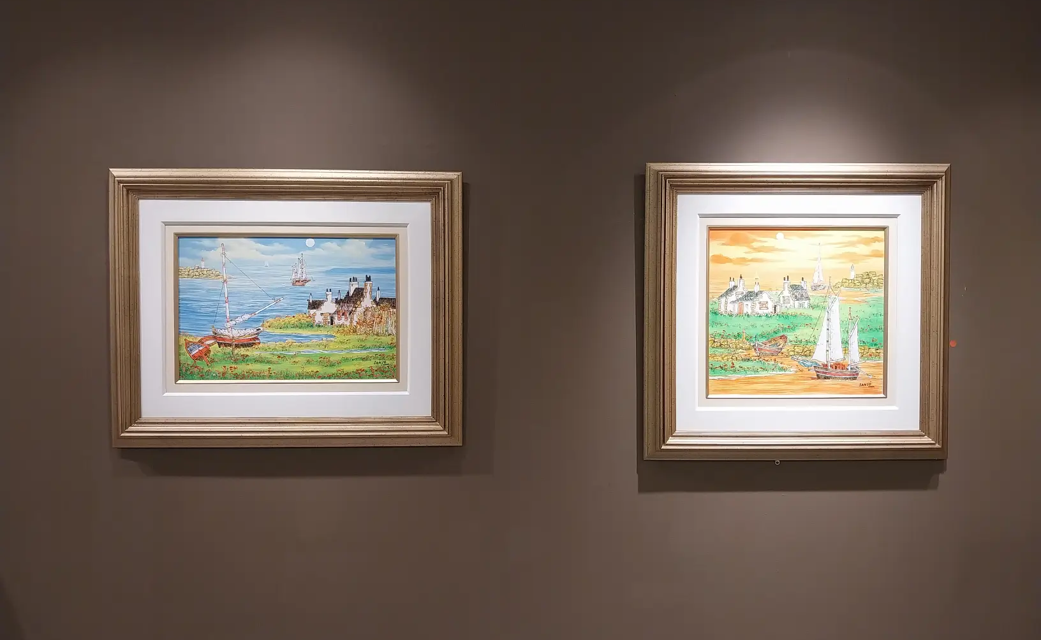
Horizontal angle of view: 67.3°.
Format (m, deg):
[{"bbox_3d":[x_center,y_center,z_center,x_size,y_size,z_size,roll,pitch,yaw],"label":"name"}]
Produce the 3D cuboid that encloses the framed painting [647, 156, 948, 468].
[{"bbox_3d":[0.516,-0.014,1.448,0.569,0.550,0.037,0,1,-1],"label":"framed painting"}]

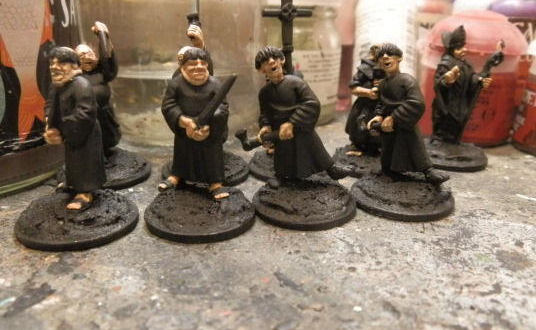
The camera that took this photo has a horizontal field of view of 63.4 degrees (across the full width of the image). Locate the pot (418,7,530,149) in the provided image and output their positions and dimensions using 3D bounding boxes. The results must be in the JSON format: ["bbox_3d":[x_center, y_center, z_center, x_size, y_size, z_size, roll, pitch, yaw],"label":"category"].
[{"bbox_3d":[0.072,-0.032,0.156,0.035,0.044,0.035,0,21,0],"label":"pot"}]

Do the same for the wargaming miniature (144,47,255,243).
[{"bbox_3d":[-0.015,-0.006,0.094,0.025,0.038,0.025,1,19,2],"label":"wargaming miniature"}]

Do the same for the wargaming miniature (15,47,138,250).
[{"bbox_3d":[-0.042,-0.005,0.091,0.025,0.038,0.025,15,24,36],"label":"wargaming miniature"}]

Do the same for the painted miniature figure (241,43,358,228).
[{"bbox_3d":[0.009,-0.008,0.102,0.026,0.038,0.026,15,26,33],"label":"painted miniature figure"}]

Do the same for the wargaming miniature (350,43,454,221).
[{"bbox_3d":[0.033,-0.009,0.104,0.028,0.038,0.025,-16,25,-39],"label":"wargaming miniature"}]

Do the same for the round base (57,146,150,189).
[{"bbox_3d":[-0.048,0.001,0.127,0.025,0.004,0.025,0,21,0],"label":"round base"}]

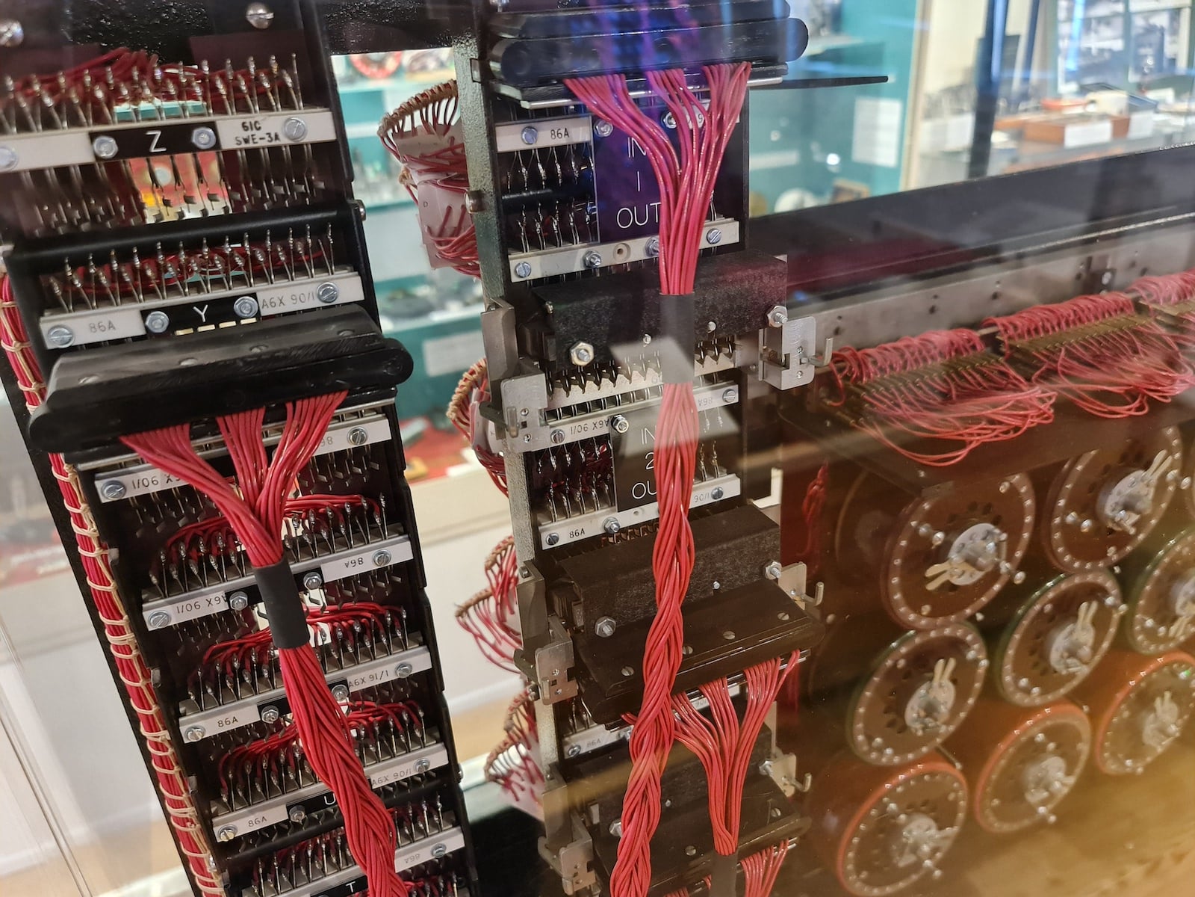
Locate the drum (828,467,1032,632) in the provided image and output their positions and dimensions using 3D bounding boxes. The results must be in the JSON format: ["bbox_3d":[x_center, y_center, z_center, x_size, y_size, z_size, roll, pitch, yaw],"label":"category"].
[{"bbox_3d":[0.242,0.061,0.604,0.126,0.126,0.066,-14,27,-19],"label":"drum"}]

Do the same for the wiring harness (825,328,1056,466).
[{"bbox_3d":[0.235,-0.042,0.589,0.137,0.045,0.108,-14,27,-19],"label":"wiring harness"}]

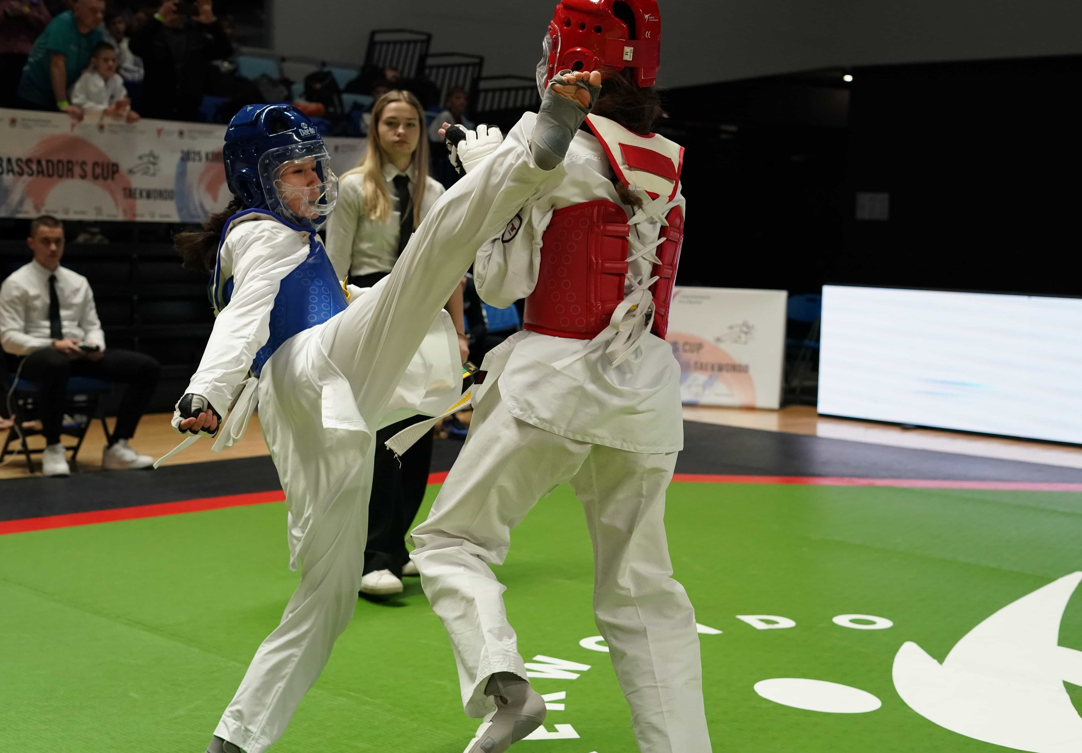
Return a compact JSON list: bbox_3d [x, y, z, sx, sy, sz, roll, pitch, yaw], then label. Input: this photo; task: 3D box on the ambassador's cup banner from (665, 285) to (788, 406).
[{"bbox_3d":[1.036,-0.254,12.590,1.850,0.940,0.220,3,5,18],"label":"ambassador's cup banner"}]

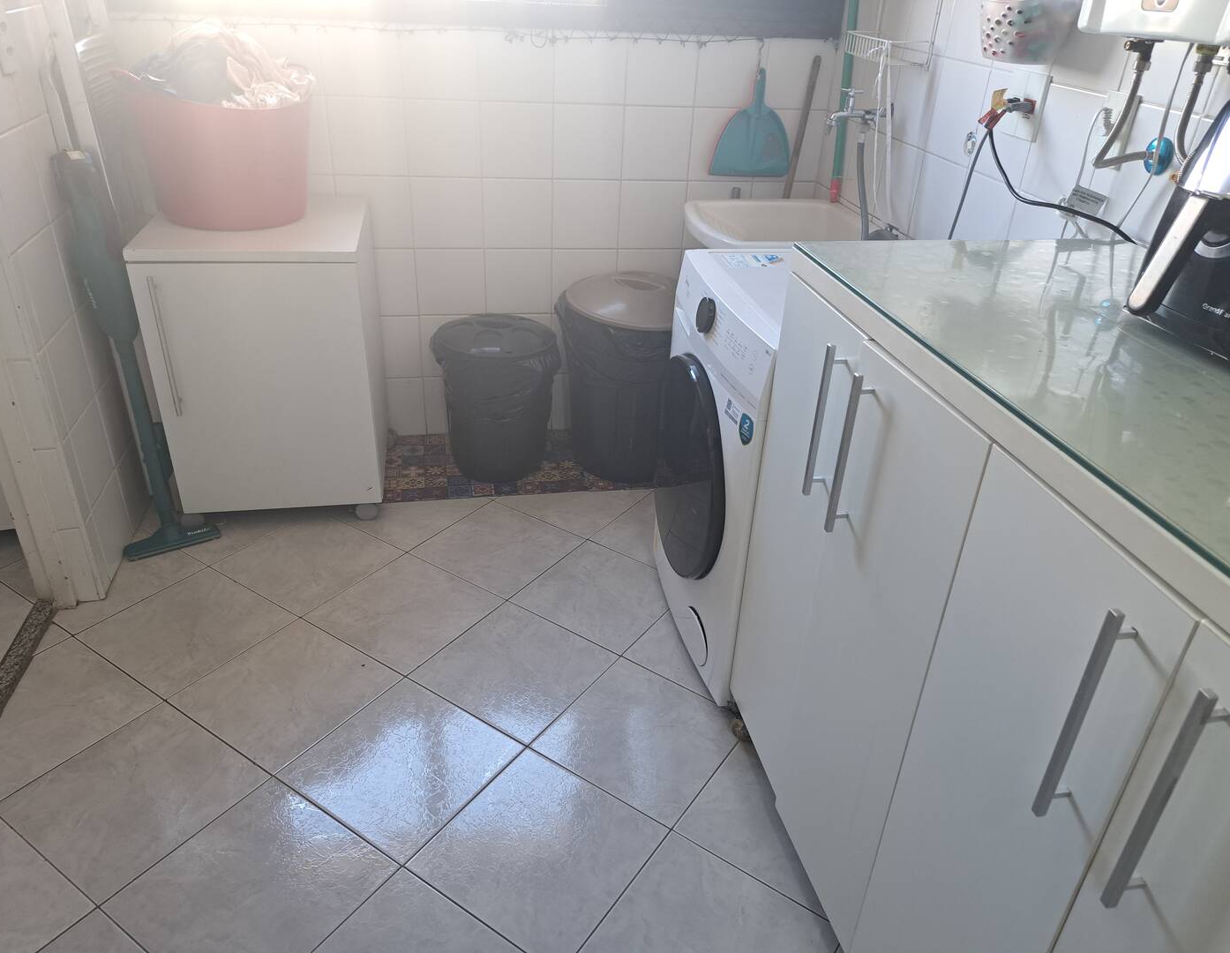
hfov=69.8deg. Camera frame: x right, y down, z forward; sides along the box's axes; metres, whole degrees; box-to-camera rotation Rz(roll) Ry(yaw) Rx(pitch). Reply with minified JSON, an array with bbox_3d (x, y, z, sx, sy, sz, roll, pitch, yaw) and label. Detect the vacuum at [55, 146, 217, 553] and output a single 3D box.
[{"bbox_3d":[-1.151,-0.256,2.073,0.230,0.950,0.140,-13,26,-26],"label":"vacuum"}]

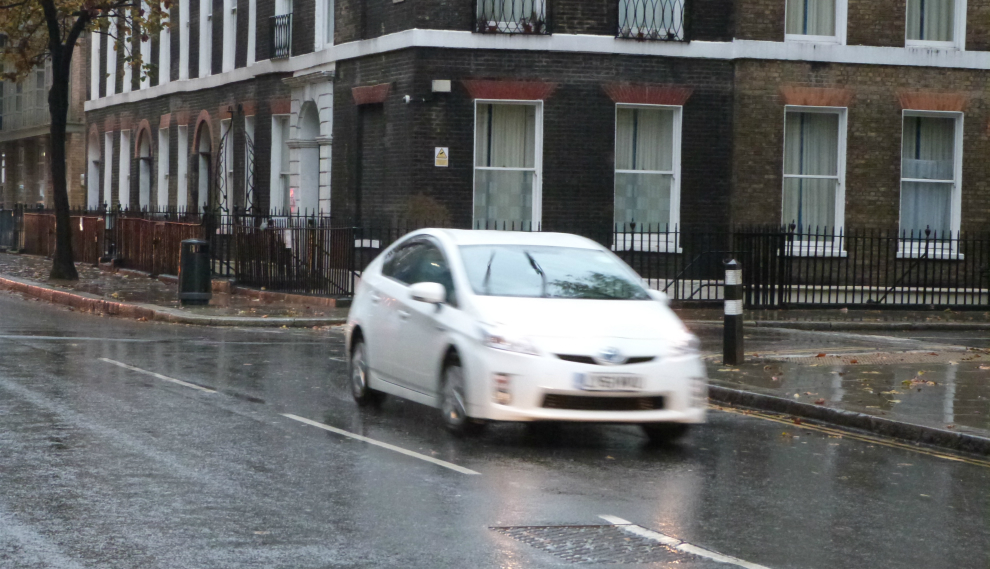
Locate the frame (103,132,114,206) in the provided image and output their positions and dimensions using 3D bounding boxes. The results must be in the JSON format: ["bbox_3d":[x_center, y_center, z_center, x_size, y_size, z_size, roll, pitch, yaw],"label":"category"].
[{"bbox_3d":[-10.327,-2.909,66.465,0.250,2.350,1.200,0,2,-19],"label":"frame"}]

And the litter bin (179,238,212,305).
[{"bbox_3d":[-4.616,-0.197,37.957,0.502,1.019,0.502,1,2,-19],"label":"litter bin"}]

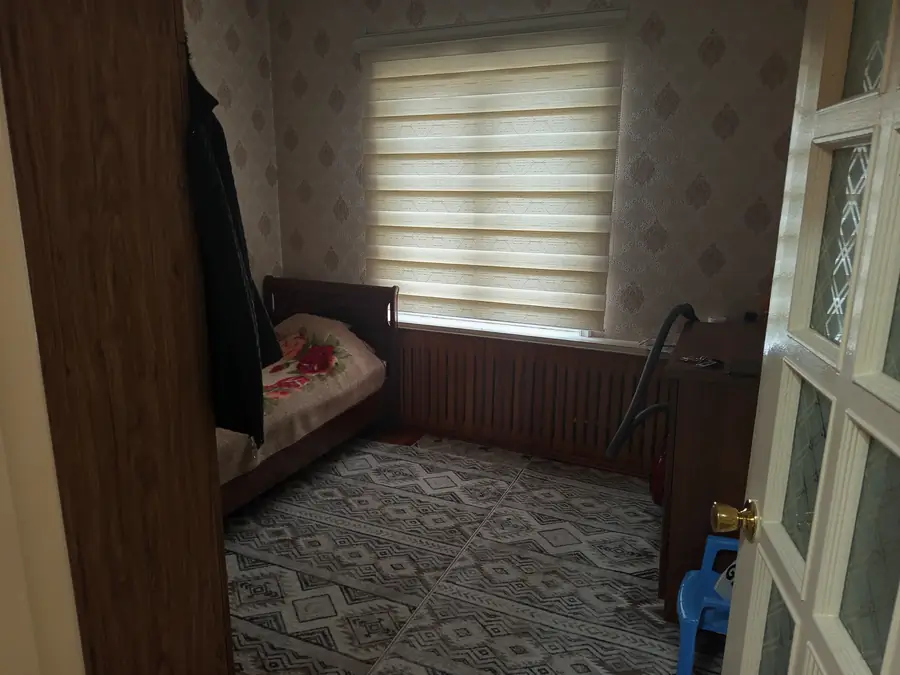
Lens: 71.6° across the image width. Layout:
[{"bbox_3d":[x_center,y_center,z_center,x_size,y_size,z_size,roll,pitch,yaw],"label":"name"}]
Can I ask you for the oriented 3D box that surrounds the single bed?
[{"bbox_3d":[-1.155,0.295,3.023,0.950,0.925,2.060,6,13,24],"label":"single bed"}]

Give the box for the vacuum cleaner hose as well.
[{"bbox_3d":[0.928,0.222,2.901,0.367,0.788,0.220,6,13,23],"label":"vacuum cleaner hose"}]

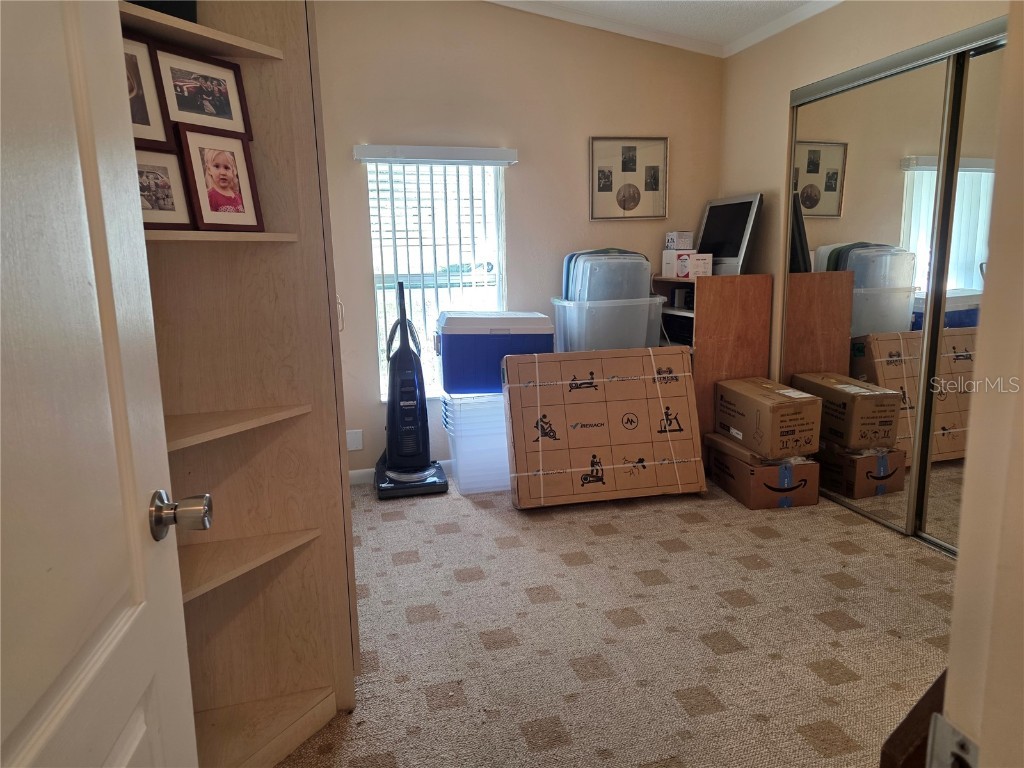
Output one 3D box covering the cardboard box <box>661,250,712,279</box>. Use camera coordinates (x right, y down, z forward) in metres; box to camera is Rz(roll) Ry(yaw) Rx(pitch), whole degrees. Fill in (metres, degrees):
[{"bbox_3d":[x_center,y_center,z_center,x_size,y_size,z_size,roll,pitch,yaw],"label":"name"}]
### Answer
[{"bbox_3d":[0.972,-0.667,3.777,0.132,0.150,0.300,-4,11,-16],"label":"cardboard box"}]

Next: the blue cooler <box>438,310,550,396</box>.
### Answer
[{"bbox_3d":[-0.099,-0.175,3.646,0.605,0.390,0.370,-2,11,-8],"label":"blue cooler"}]

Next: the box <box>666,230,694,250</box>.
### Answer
[{"bbox_3d":[0.944,-0.805,3.833,0.105,0.095,0.110,-4,11,-16],"label":"box"}]

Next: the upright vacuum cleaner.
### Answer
[{"bbox_3d":[-0.564,0.025,3.614,0.365,1.110,0.310,-4,11,-15],"label":"upright vacuum cleaner"}]

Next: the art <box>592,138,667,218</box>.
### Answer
[{"bbox_3d":[0.688,-1.186,3.929,0.497,0.457,0.025,-4,11,-16],"label":"art"}]

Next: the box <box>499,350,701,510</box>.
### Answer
[{"bbox_3d":[0.467,0.212,3.485,0.976,0.744,0.157,-3,-7,-11],"label":"box"}]

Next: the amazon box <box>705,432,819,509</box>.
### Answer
[{"bbox_3d":[1.309,0.453,3.585,0.356,0.220,0.520,-2,11,-7],"label":"amazon box"}]

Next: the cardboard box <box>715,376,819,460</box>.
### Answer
[{"bbox_3d":[1.327,0.171,3.561,0.291,0.279,0.473,-4,11,-16],"label":"cardboard box"}]

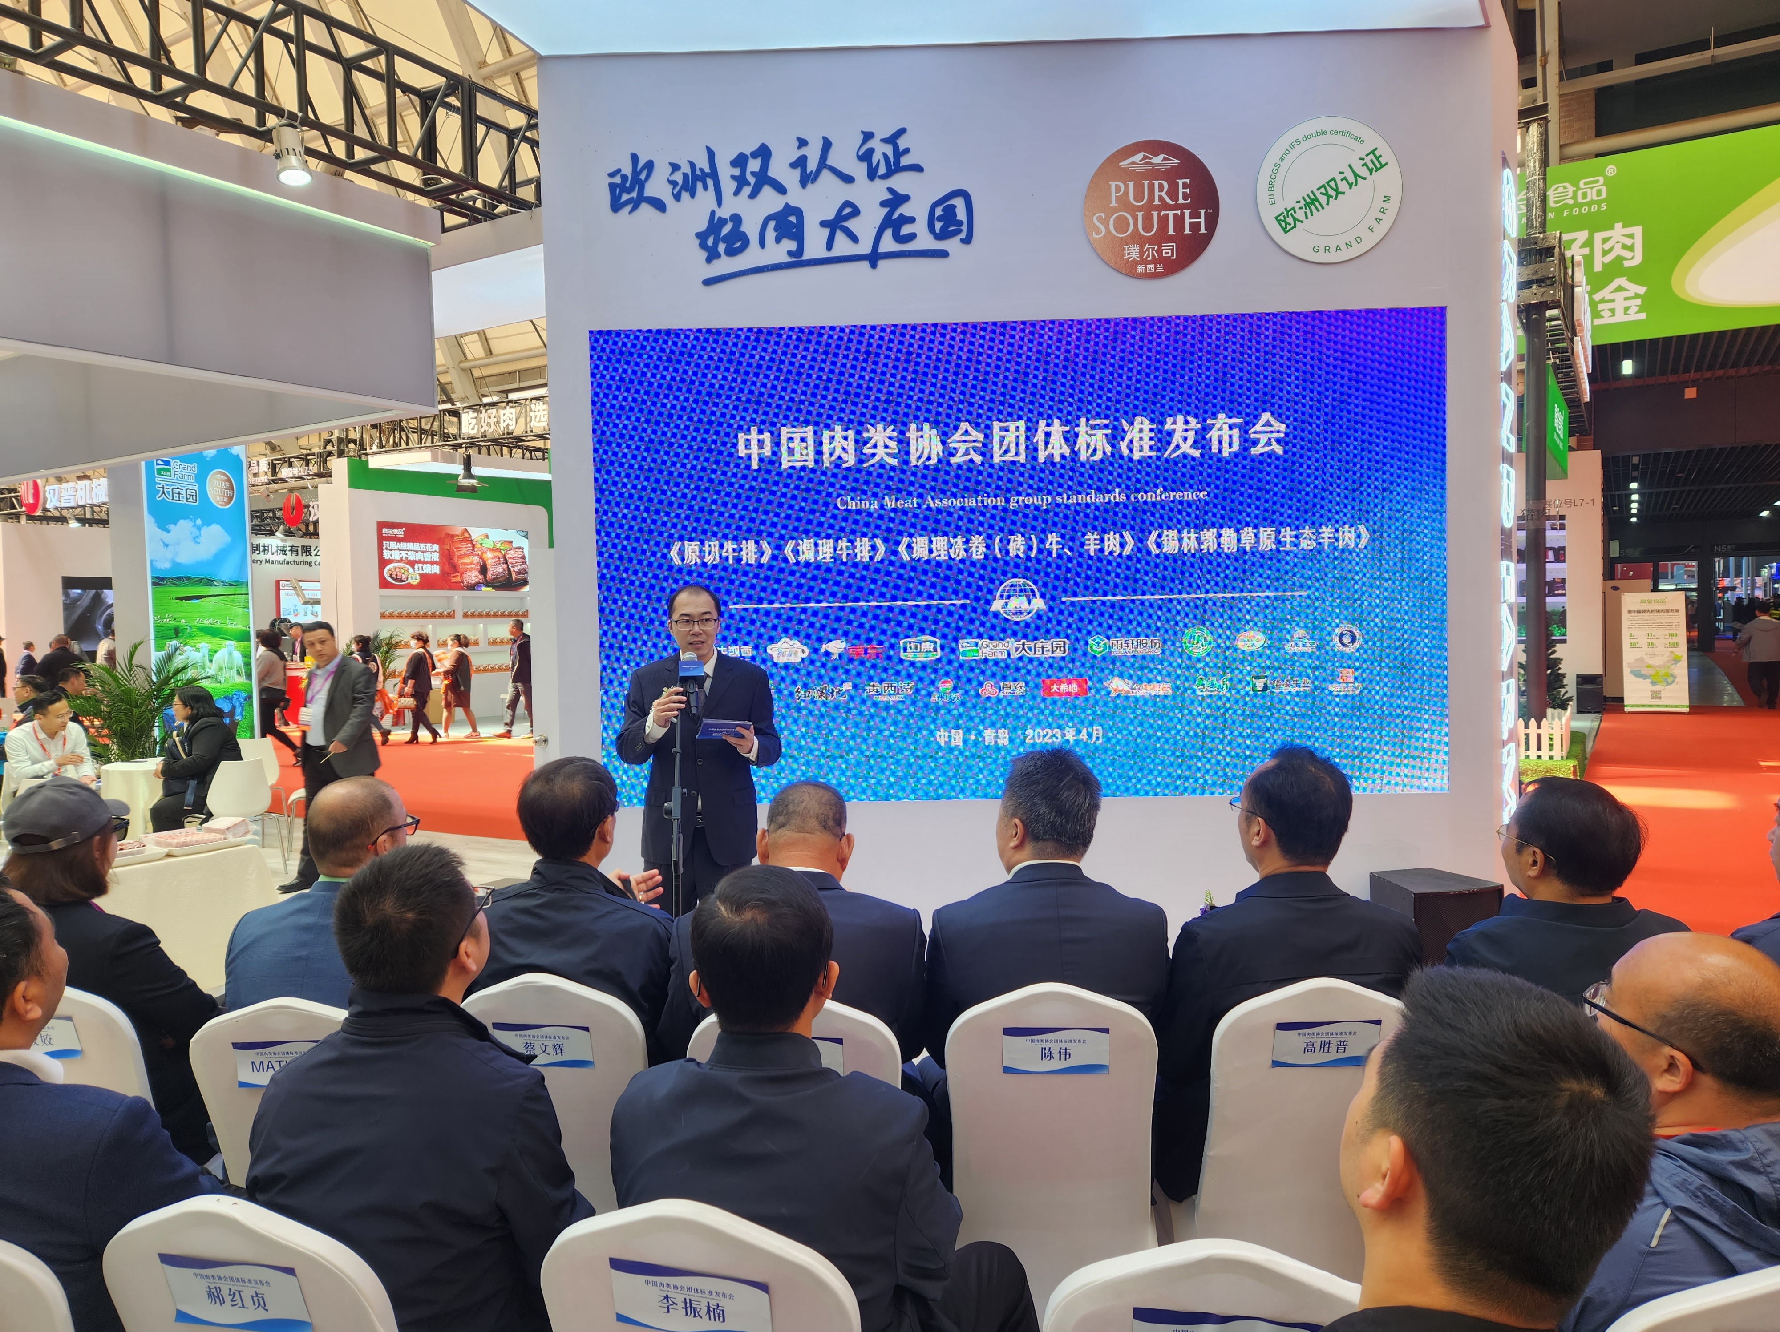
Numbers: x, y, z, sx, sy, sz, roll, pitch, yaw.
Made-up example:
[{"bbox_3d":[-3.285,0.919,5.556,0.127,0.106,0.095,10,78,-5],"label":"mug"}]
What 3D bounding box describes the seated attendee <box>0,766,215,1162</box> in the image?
[{"bbox_3d":[-1.643,0.874,2.861,0.540,1.300,0.800,0,3,30],"label":"seated attendee"}]

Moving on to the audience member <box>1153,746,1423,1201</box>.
[{"bbox_3d":[0.882,0.833,2.864,0.530,1.330,0.850,-1,2,-5],"label":"audience member"}]

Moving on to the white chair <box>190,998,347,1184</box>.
[{"bbox_3d":[-1.149,1.075,2.570,0.430,0.905,0.560,-1,3,1],"label":"white chair"}]

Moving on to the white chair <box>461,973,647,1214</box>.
[{"bbox_3d":[-0.644,1.060,2.690,0.430,0.905,0.560,-1,3,6],"label":"white chair"}]

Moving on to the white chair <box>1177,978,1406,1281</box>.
[{"bbox_3d":[0.843,1.044,2.596,0.430,0.920,0.560,-1,2,-4],"label":"white chair"}]

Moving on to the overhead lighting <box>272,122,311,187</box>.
[{"bbox_3d":[-2.629,-2.250,5.200,0.145,0.250,0.145,-2,2,-27],"label":"overhead lighting"}]

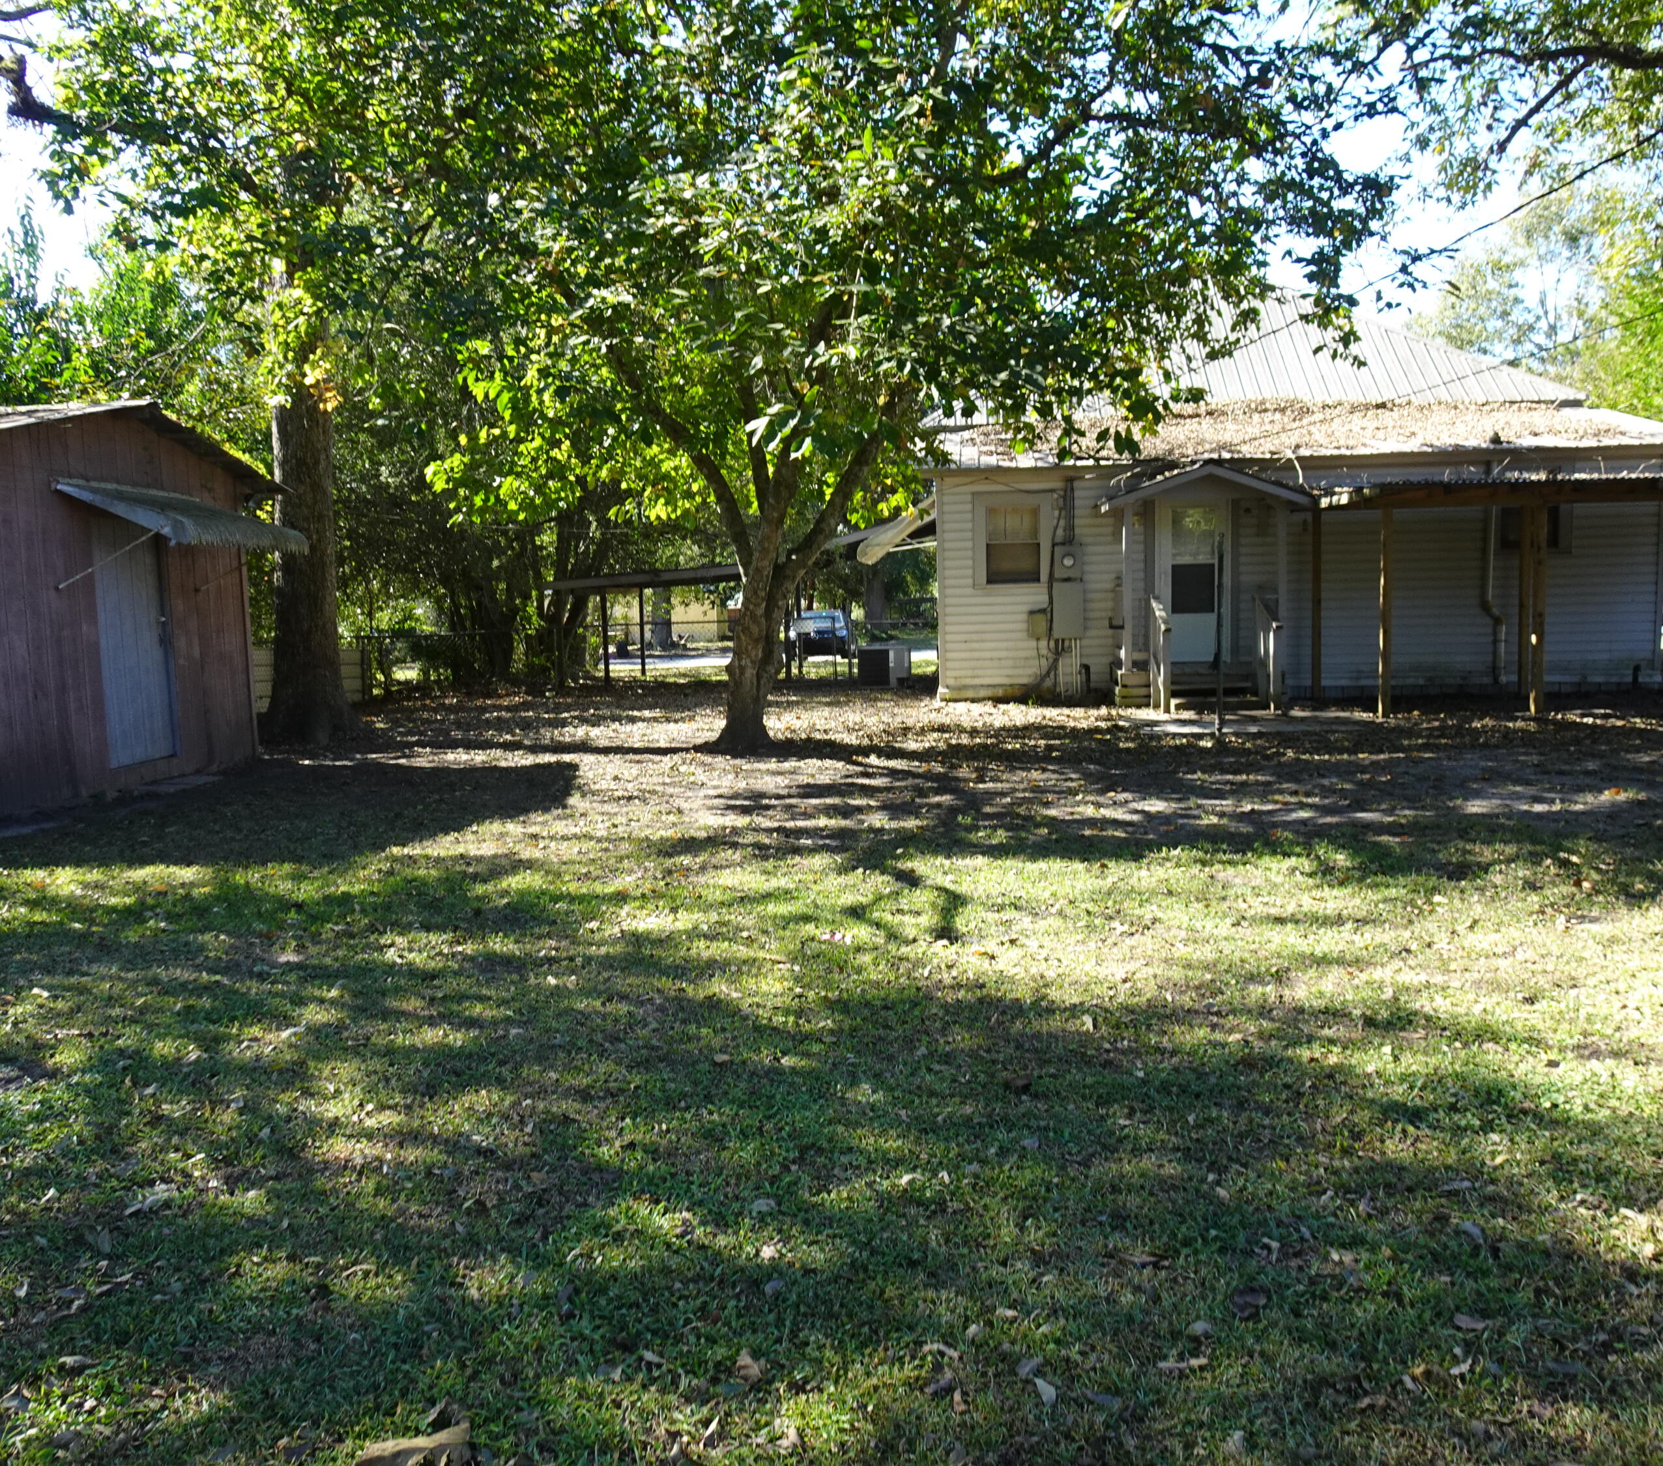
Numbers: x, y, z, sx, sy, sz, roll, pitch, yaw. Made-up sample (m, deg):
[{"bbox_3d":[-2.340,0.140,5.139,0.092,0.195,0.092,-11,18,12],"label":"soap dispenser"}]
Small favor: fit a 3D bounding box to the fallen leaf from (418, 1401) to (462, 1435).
[{"bbox_3d":[-0.627,1.096,2.168,0.058,0.028,0.037,0,6,19],"label":"fallen leaf"}]

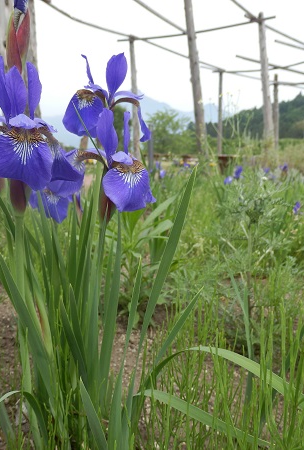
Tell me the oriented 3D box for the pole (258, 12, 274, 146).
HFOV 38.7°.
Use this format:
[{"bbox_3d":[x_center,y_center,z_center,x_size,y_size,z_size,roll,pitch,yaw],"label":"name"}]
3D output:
[{"bbox_3d":[1.742,-2.009,6.598,0.125,2.310,0.125,-6,10,0],"label":"pole"}]

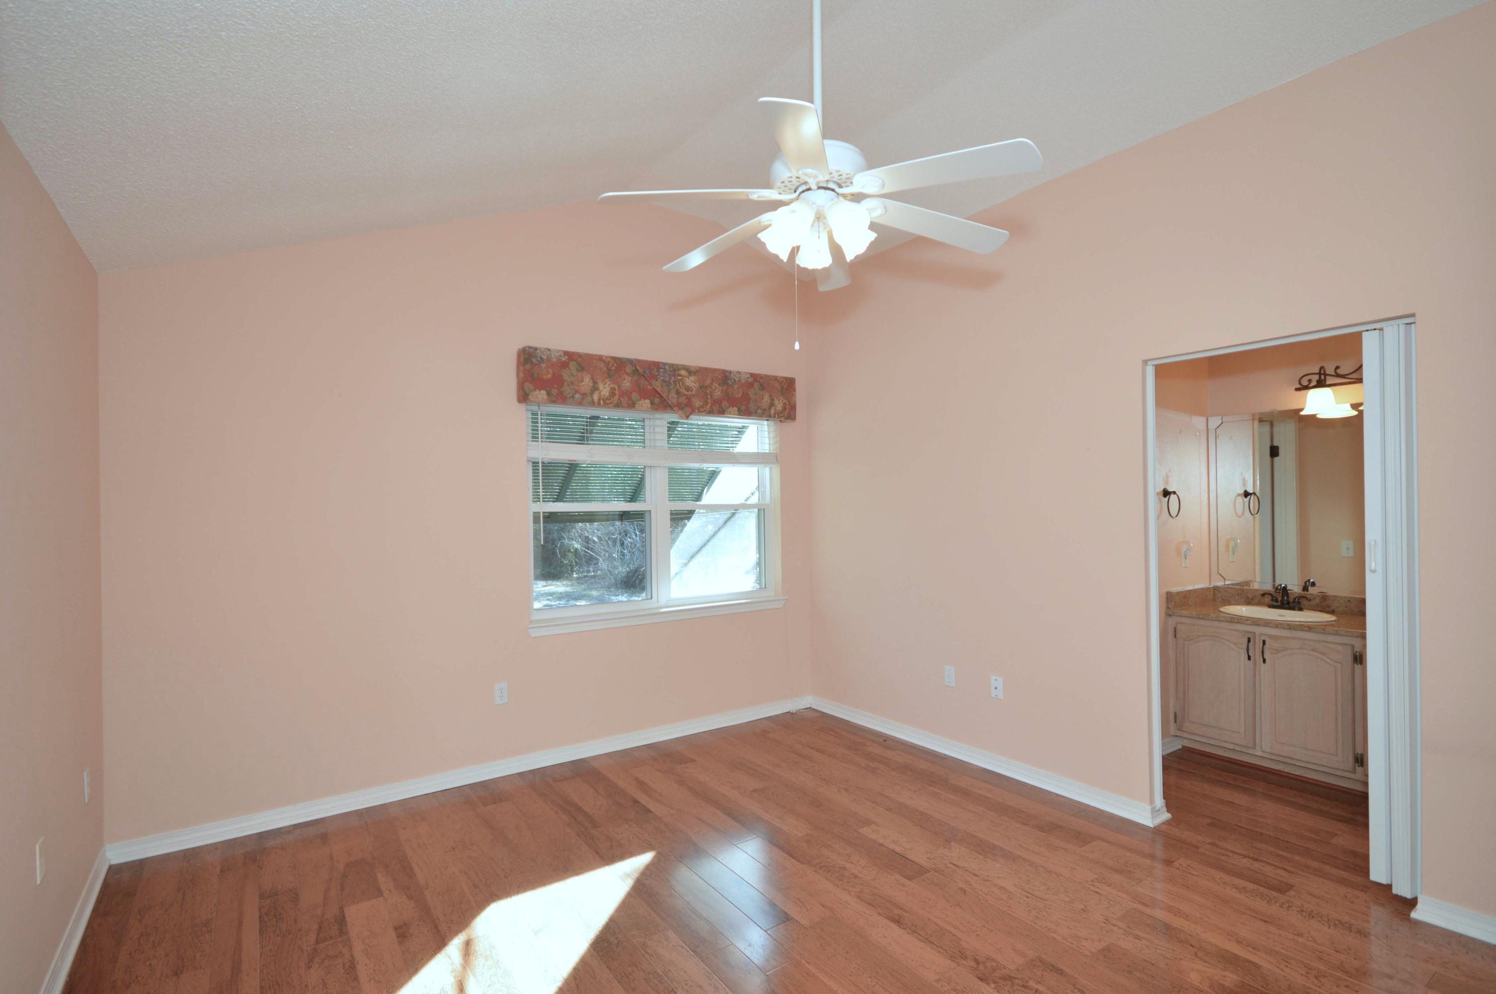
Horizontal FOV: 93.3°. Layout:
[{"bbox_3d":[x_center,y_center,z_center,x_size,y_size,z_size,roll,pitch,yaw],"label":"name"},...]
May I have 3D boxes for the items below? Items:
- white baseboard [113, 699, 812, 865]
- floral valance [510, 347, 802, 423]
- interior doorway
[{"bbox_3d":[-1.080,1.456,3.947,3.760,0.086,0.017,0,-1,-35],"label":"white baseboard"},{"bbox_3d":[-0.468,-0.642,4.338,1.845,0.325,0.140,0,-1,-35],"label":"floral valance"},{"bbox_3d":[2.096,0.418,2.827,0.140,2.080,0.910,0,-1,-35],"label":"interior doorway"}]

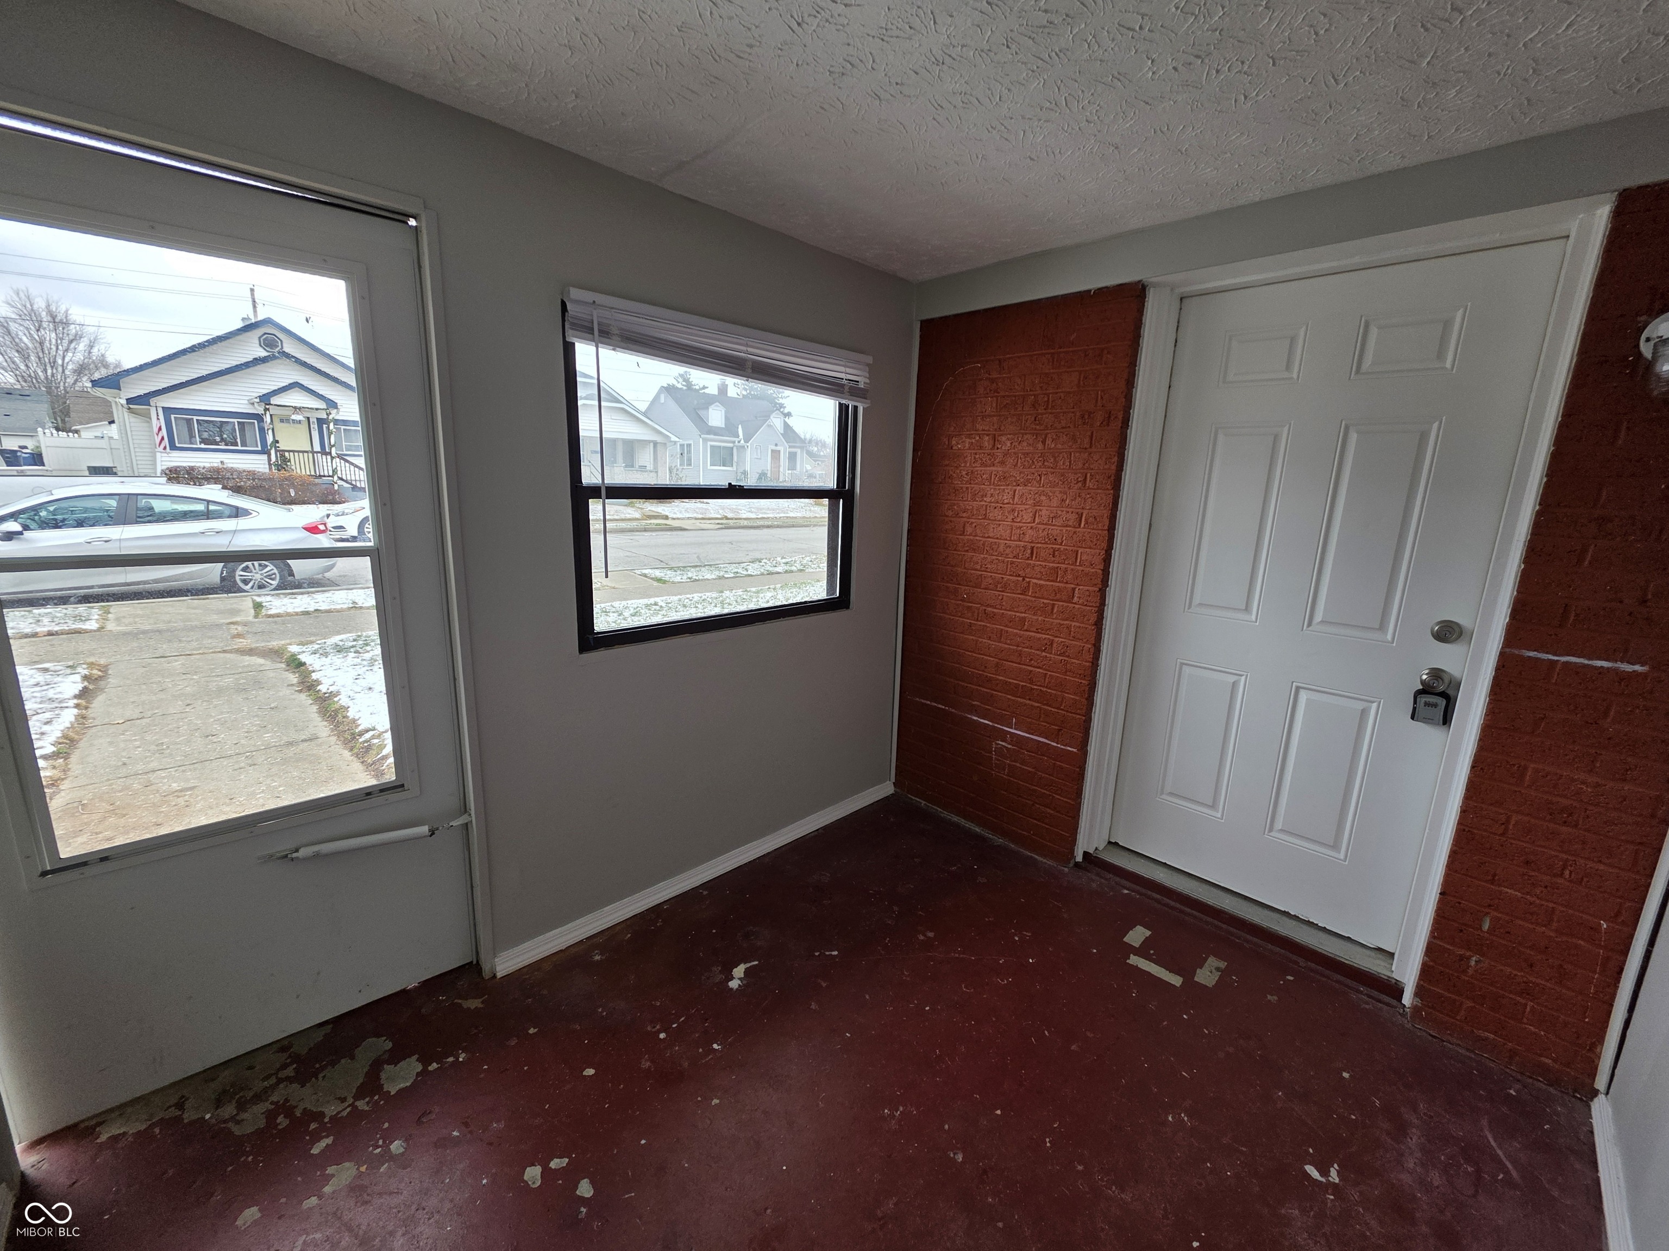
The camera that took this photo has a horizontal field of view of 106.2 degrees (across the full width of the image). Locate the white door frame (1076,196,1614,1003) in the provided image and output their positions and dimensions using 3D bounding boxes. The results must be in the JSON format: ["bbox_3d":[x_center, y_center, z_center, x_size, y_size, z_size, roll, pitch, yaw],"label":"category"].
[{"bbox_3d":[1.404,-0.015,2.009,1.020,2.160,0.140,13,17,42],"label":"white door frame"}]

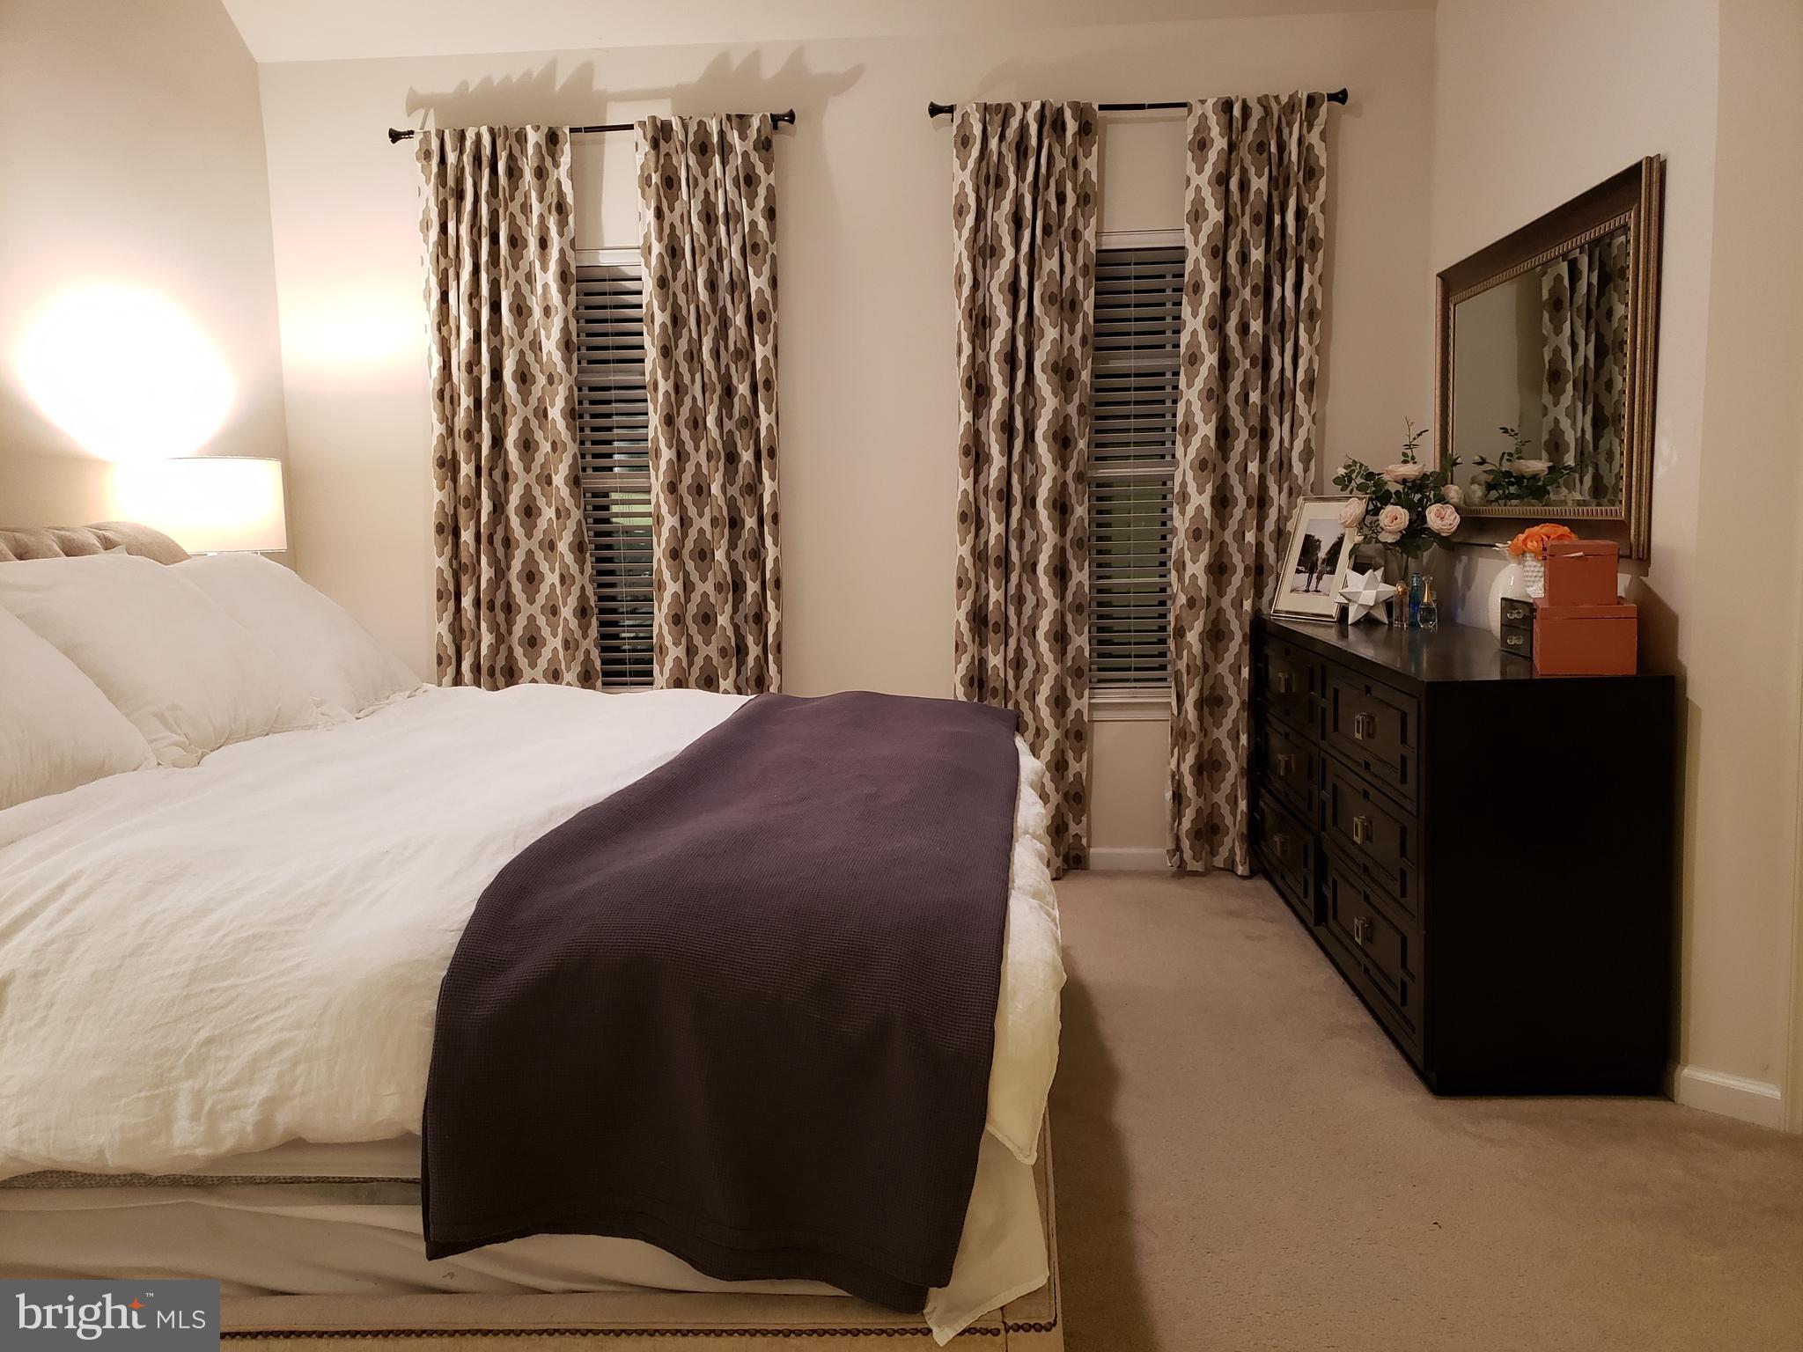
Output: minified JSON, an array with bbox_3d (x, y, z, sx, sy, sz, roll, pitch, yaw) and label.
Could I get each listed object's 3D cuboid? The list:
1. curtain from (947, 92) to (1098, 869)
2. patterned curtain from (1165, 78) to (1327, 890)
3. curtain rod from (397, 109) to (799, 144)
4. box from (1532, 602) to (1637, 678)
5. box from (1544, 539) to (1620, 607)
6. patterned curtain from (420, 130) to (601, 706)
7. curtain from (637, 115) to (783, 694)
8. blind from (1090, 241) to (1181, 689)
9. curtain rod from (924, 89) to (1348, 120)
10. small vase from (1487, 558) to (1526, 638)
[{"bbox_3d":[0.395,-0.544,4.260,0.460,2.405,0.125,-1,7,4],"label":"curtain"},{"bbox_3d":[1.069,-0.551,4.215,0.468,2.396,0.125,-1,7,4],"label":"patterned curtain"},{"bbox_3d":[-0.966,-1.702,4.202,1.291,0.060,0.085,-1,7,4],"label":"curtain rod"},{"bbox_3d":[1.399,-0.081,2.775,0.175,0.139,0.216,1,7,21],"label":"box"},{"bbox_3d":[1.397,-0.212,2.777,0.122,0.121,0.163,1,7,21],"label":"box"},{"bbox_3d":[-1.253,-0.515,4.371,0.537,2.408,0.125,-1,7,4],"label":"patterned curtain"},{"bbox_3d":[-0.587,-0.527,4.326,0.457,2.408,0.125,-1,7,4],"label":"curtain"},{"bbox_3d":[0.743,-0.653,4.342,0.804,1.445,0.060,-1,7,4],"label":"blind"},{"bbox_3d":[0.707,-1.729,4.089,1.254,0.060,0.085,-1,7,4],"label":"curtain rod"},{"bbox_3d":[1.484,-0.176,3.268,0.137,0.216,0.137,-1,7,4],"label":"small vase"}]

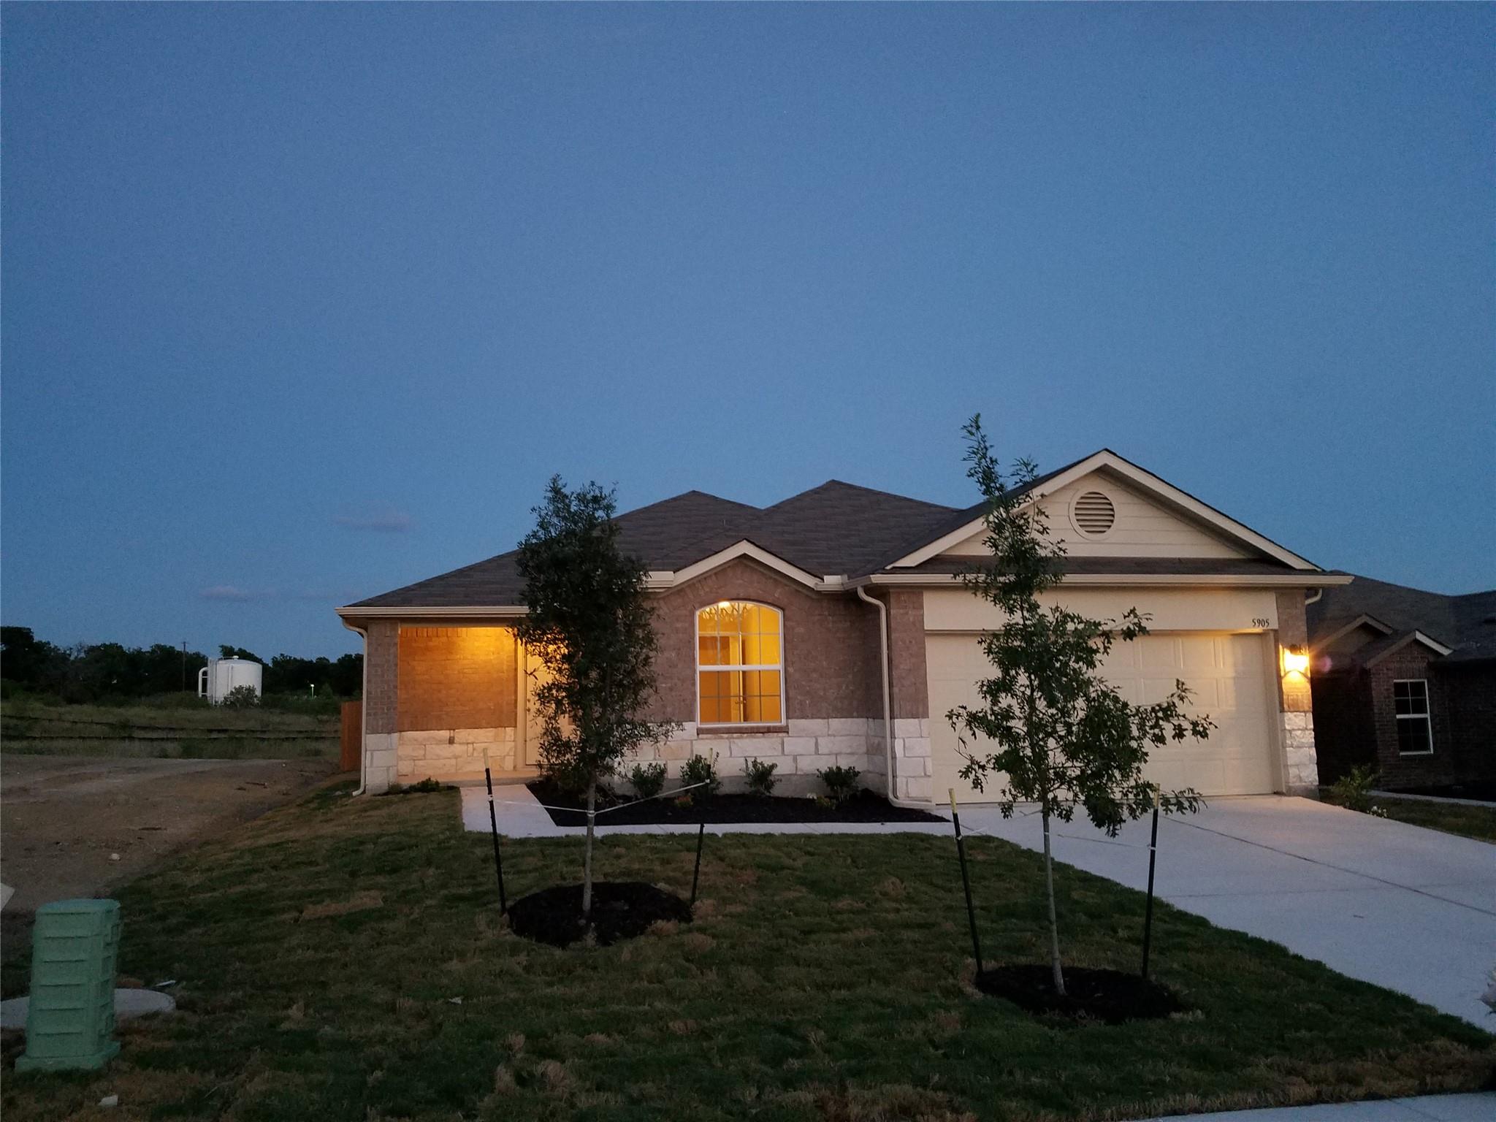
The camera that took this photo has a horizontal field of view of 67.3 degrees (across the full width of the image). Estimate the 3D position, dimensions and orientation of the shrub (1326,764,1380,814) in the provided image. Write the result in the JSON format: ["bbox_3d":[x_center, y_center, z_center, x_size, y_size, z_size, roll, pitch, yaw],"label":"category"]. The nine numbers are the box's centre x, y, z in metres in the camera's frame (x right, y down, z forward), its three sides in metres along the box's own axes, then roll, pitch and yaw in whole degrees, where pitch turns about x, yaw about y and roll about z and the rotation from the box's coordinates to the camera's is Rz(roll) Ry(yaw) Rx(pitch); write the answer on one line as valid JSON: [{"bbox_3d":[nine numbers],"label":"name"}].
[{"bbox_3d":[7.042,2.631,13.076,0.647,0.507,0.600,-1,-7,0],"label":"shrub"}]

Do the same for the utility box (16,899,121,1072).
[{"bbox_3d":[-2.882,1.792,4.843,0.340,0.665,0.260,0,-7,-4],"label":"utility box"}]

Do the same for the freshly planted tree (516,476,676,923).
[{"bbox_3d":[-1.068,0.915,7.862,1.126,3.068,1.050,-1,-7,0],"label":"freshly planted tree"}]

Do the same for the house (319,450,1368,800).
[{"bbox_3d":[-0.333,1.209,21.785,13.150,5.950,17.500,1,-7,-11],"label":"house"}]

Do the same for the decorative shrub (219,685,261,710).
[{"bbox_3d":[-36.912,9.874,81.486,3.134,1.957,3.000,-1,-7,0],"label":"decorative shrub"}]

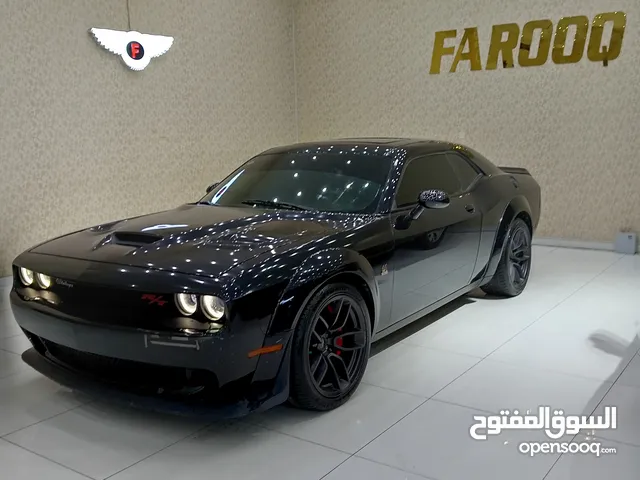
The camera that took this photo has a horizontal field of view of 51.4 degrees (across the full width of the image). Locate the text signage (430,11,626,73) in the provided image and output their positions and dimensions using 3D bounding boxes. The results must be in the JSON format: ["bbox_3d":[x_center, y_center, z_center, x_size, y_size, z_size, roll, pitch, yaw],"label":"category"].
[{"bbox_3d":[2.432,-2.332,8.088,2.386,0.581,0.050,5,12,35],"label":"text signage"}]

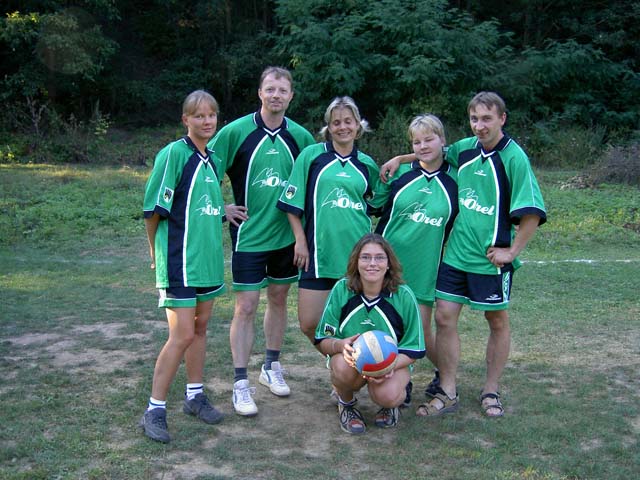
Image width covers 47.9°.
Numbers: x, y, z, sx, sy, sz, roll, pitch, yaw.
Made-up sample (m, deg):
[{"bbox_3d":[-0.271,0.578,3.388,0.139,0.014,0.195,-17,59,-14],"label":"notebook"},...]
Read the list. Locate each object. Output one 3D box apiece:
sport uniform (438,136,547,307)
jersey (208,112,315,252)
[{"bbox_3d":[0.880,-0.095,3.700,0.570,0.880,0.340,3,6,25],"label":"sport uniform"},{"bbox_3d":[-0.299,-0.315,3.820,0.620,0.710,0.290,-2,9,-14],"label":"jersey"}]

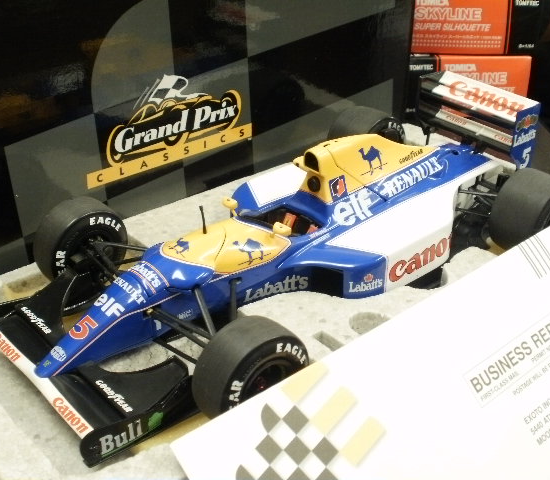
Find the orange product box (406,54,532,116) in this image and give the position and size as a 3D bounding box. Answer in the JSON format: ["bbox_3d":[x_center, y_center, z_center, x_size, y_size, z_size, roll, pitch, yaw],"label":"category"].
[{"bbox_3d":[0.130,-0.115,0.572,0.085,0.042,0.040,1,30,0],"label":"orange product box"}]

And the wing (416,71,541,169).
[{"bbox_3d":[0.092,-0.054,0.378,0.021,0.033,0.056,-24,38,-35],"label":"wing"}]

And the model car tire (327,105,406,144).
[{"bbox_3d":[0.046,-0.048,0.409,0.036,0.036,0.021,-24,38,-35],"label":"model car tire"}]

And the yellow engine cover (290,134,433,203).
[{"bbox_3d":[0.042,-0.038,0.342,0.081,0.022,0.019,-23,38,-35],"label":"yellow engine cover"}]

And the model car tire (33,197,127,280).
[{"bbox_3d":[-0.075,0.002,0.319,0.036,0.036,0.015,-24,38,-35],"label":"model car tire"}]

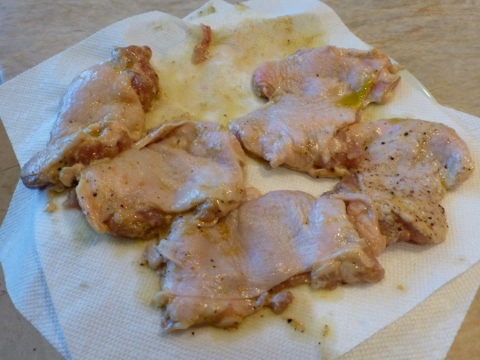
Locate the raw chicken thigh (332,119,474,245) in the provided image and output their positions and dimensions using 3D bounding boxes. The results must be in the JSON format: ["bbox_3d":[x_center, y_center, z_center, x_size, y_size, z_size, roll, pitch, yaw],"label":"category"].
[{"bbox_3d":[0.117,-0.002,0.293,0.098,0.022,0.109,7,55,5],"label":"raw chicken thigh"}]

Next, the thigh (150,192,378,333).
[{"bbox_3d":[0.019,0.040,0.261,0.146,0.026,0.083,-13,56,-9],"label":"thigh"}]

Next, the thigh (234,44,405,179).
[{"bbox_3d":[0.064,-0.066,0.336,0.116,0.024,0.149,15,56,10],"label":"thigh"}]

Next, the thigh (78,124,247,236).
[{"bbox_3d":[-0.051,-0.001,0.291,0.116,0.024,0.091,-20,57,-13],"label":"thigh"}]

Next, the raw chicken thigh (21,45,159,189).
[{"bbox_3d":[-0.106,-0.056,0.327,0.075,0.028,0.155,7,55,5],"label":"raw chicken thigh"}]

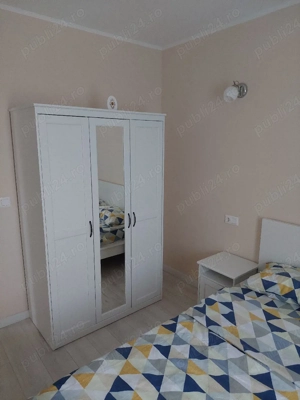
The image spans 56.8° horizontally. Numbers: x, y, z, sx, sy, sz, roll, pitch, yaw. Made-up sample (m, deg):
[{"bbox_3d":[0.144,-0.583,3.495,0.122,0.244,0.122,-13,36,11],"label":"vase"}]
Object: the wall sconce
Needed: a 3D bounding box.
[{"bbox_3d":[0.736,-0.939,2.418,0.225,0.190,0.125,-10,16,-39],"label":"wall sconce"}]

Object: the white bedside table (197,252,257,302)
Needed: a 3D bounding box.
[{"bbox_3d":[0.730,0.867,2.667,0.405,0.550,0.410,-10,16,-39],"label":"white bedside table"}]

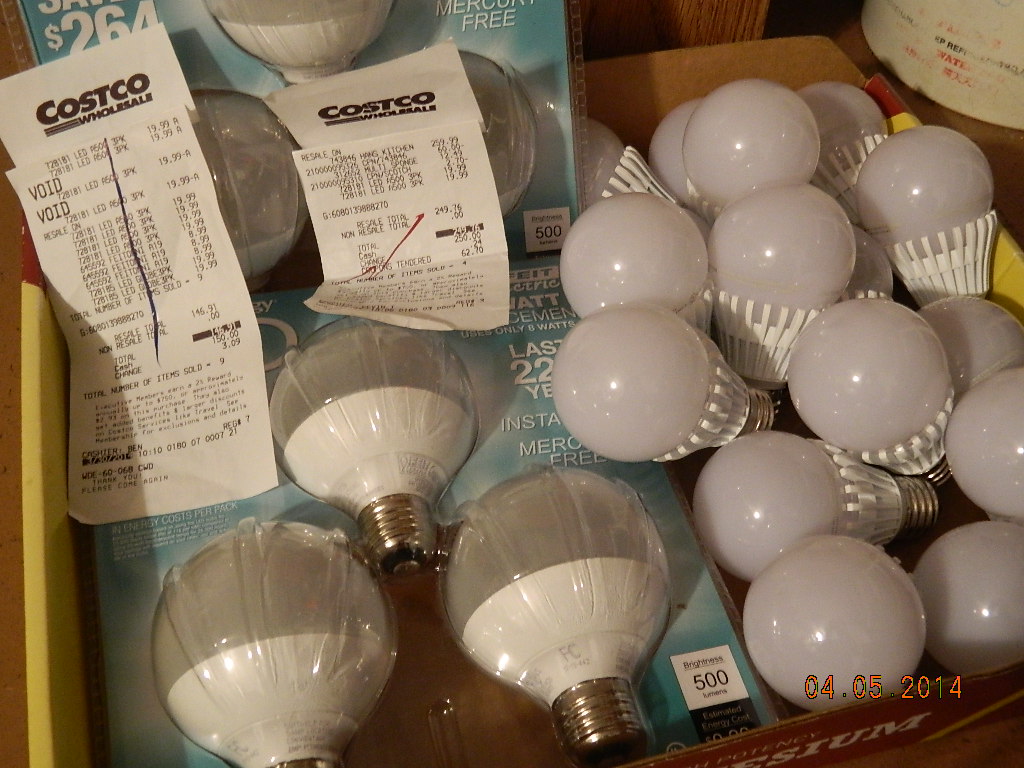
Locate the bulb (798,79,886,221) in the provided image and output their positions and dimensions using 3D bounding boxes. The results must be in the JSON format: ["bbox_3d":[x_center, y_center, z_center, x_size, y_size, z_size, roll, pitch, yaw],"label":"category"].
[{"bbox_3d":[0.177,-0.105,0.631,0.061,0.061,0.112,-24,78,-6],"label":"bulb"}]

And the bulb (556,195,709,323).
[{"bbox_3d":[0.060,-0.030,0.519,0.061,0.112,0.061,-18,34,12],"label":"bulb"}]

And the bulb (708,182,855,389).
[{"bbox_3d":[0.110,-0.030,0.519,0.061,0.112,0.061,6,19,-2],"label":"bulb"}]

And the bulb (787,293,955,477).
[{"bbox_3d":[0.154,0.010,0.501,0.061,0.112,0.061,-20,49,24],"label":"bulb"}]

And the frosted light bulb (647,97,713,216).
[{"bbox_3d":[0.115,-0.098,0.618,0.061,0.061,0.112,-34,74,-11],"label":"frosted light bulb"}]

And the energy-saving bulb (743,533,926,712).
[{"bbox_3d":[0.126,0.082,0.446,0.061,0.061,0.112,3,5,31],"label":"energy-saving bulb"}]

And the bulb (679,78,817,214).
[{"bbox_3d":[0.111,-0.086,0.567,0.061,0.112,0.061,-4,37,3],"label":"bulb"}]

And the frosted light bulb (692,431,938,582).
[{"bbox_3d":[0.126,0.050,0.497,0.112,0.061,0.061,1,89,-27],"label":"frosted light bulb"}]

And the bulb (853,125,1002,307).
[{"bbox_3d":[0.200,-0.066,0.573,0.061,0.112,0.061,-17,12,4],"label":"bulb"}]

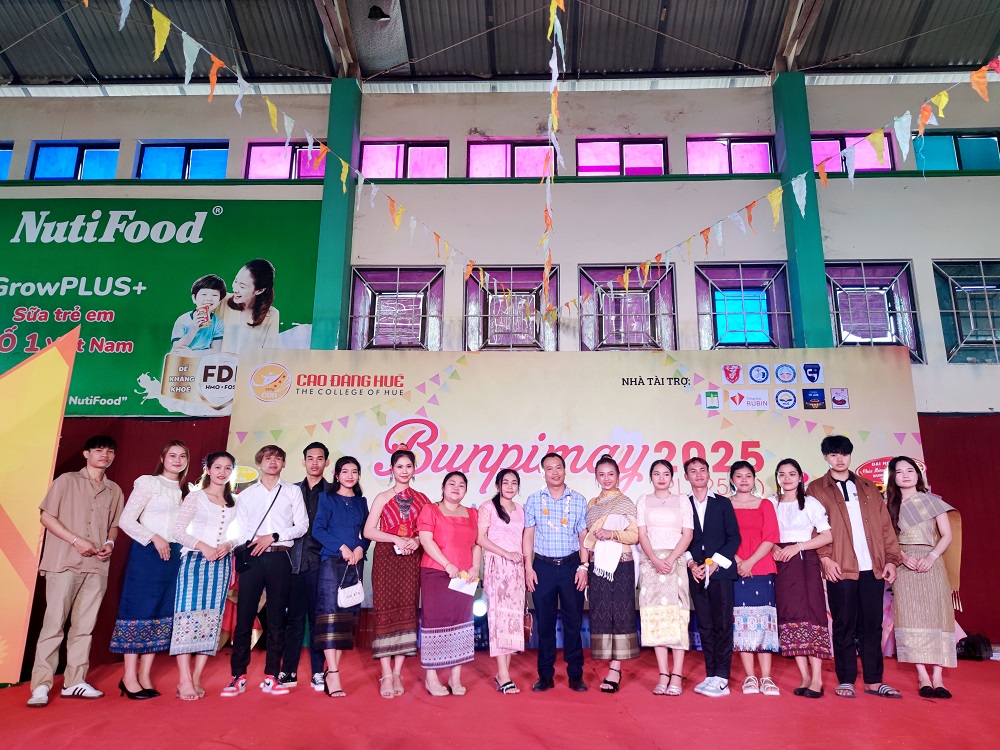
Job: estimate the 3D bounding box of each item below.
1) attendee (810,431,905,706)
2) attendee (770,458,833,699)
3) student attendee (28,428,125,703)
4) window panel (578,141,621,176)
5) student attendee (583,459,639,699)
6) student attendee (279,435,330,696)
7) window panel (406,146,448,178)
[{"bbox_3d":[2.592,1.329,5.036,0.580,1.795,0.380,-3,-14,12],"label":"attendee"},{"bbox_3d":[2.147,1.404,4.968,0.460,1.612,0.360,-10,-17,35],"label":"attendee"},{"bbox_3d":[-2.830,1.258,4.682,0.560,1.699,0.420,10,-17,-35],"label":"student attendee"},{"bbox_3d":[1.287,-2.781,8.964,0.542,0.550,0.060,0,-14,1],"label":"window panel"},{"bbox_3d":[0.814,1.411,5.085,0.420,1.645,0.320,-2,-15,11],"label":"student attendee"},{"bbox_3d":[-1.391,1.343,5.064,0.470,1.712,0.310,4,-15,-14],"label":"student attendee"},{"bbox_3d":[-0.942,-2.741,9.003,0.547,0.494,0.060,0,-14,1],"label":"window panel"}]

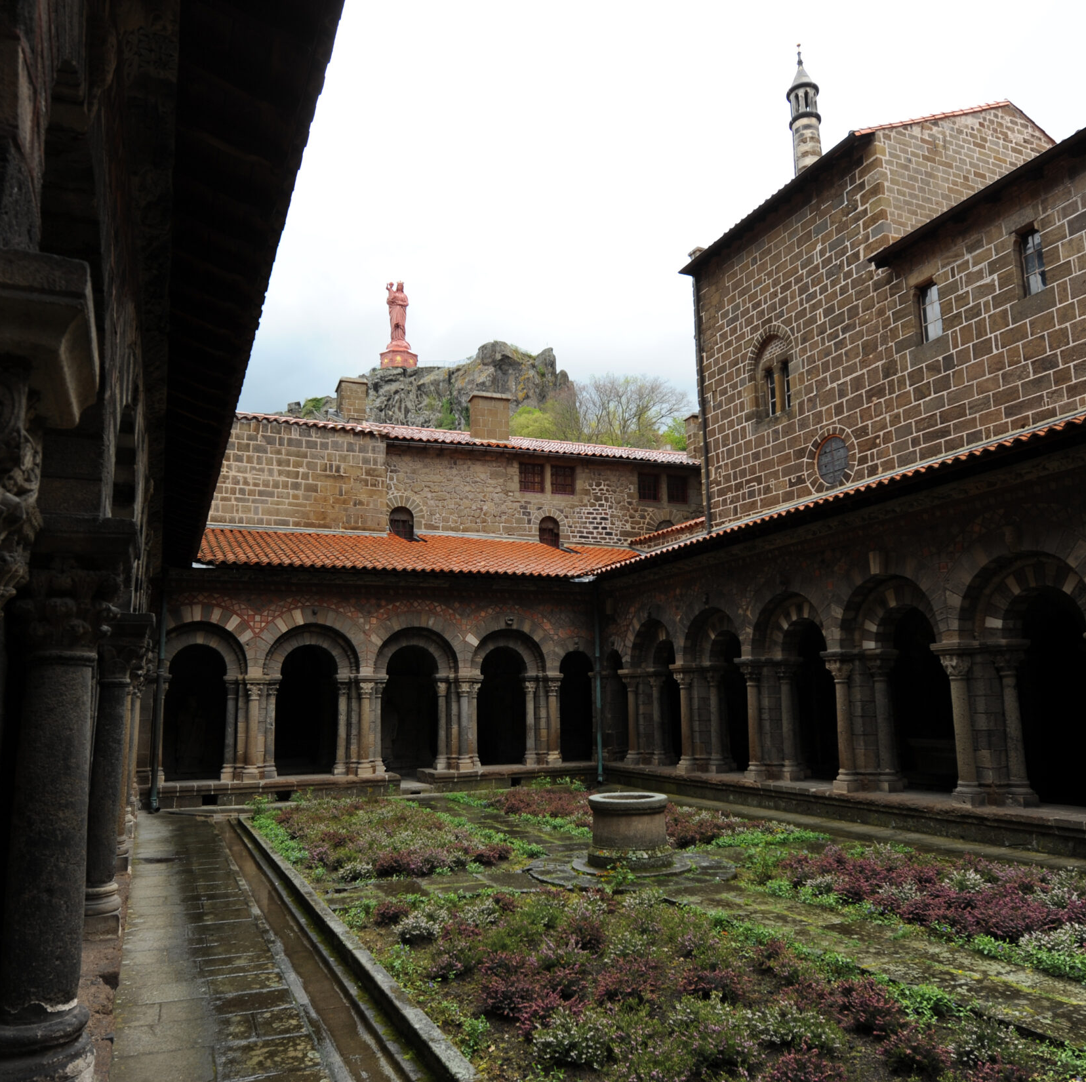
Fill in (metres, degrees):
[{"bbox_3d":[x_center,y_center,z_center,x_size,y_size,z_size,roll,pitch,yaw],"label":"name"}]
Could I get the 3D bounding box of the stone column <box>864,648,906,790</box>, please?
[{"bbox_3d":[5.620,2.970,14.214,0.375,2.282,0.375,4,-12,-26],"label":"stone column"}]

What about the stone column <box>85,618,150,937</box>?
[{"bbox_3d":[-2.833,1.489,5.594,0.360,2.000,0.360,4,-12,-24],"label":"stone column"}]

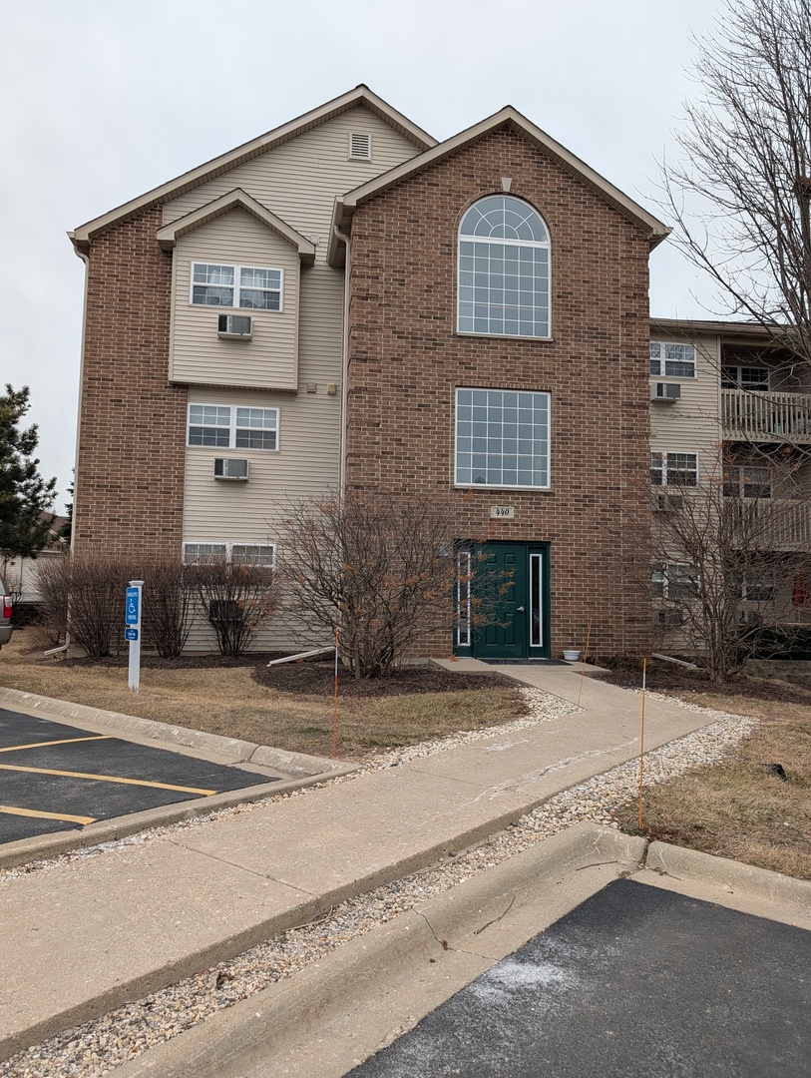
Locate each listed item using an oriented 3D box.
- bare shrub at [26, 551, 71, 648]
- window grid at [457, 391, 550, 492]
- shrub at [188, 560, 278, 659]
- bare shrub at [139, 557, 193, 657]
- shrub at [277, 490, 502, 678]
[{"bbox_3d":[-6.625,1.135,13.880,0.850,1.807,1.000,2,-4,-8],"label":"bare shrub"},{"bbox_3d":[1.810,-1.846,13.794,1.813,1.801,0.120,2,-4,-8],"label":"window grid"},{"bbox_3d":[-3.284,1.302,14.181,1.702,1.827,1.500,2,-4,-8],"label":"shrub"},{"bbox_3d":[-4.454,1.250,13.921,0.933,1.886,1.100,2,-4,-8],"label":"bare shrub"},{"bbox_3d":[-0.204,0.645,11.159,3.355,2.777,2.900,2,-4,-8],"label":"shrub"}]

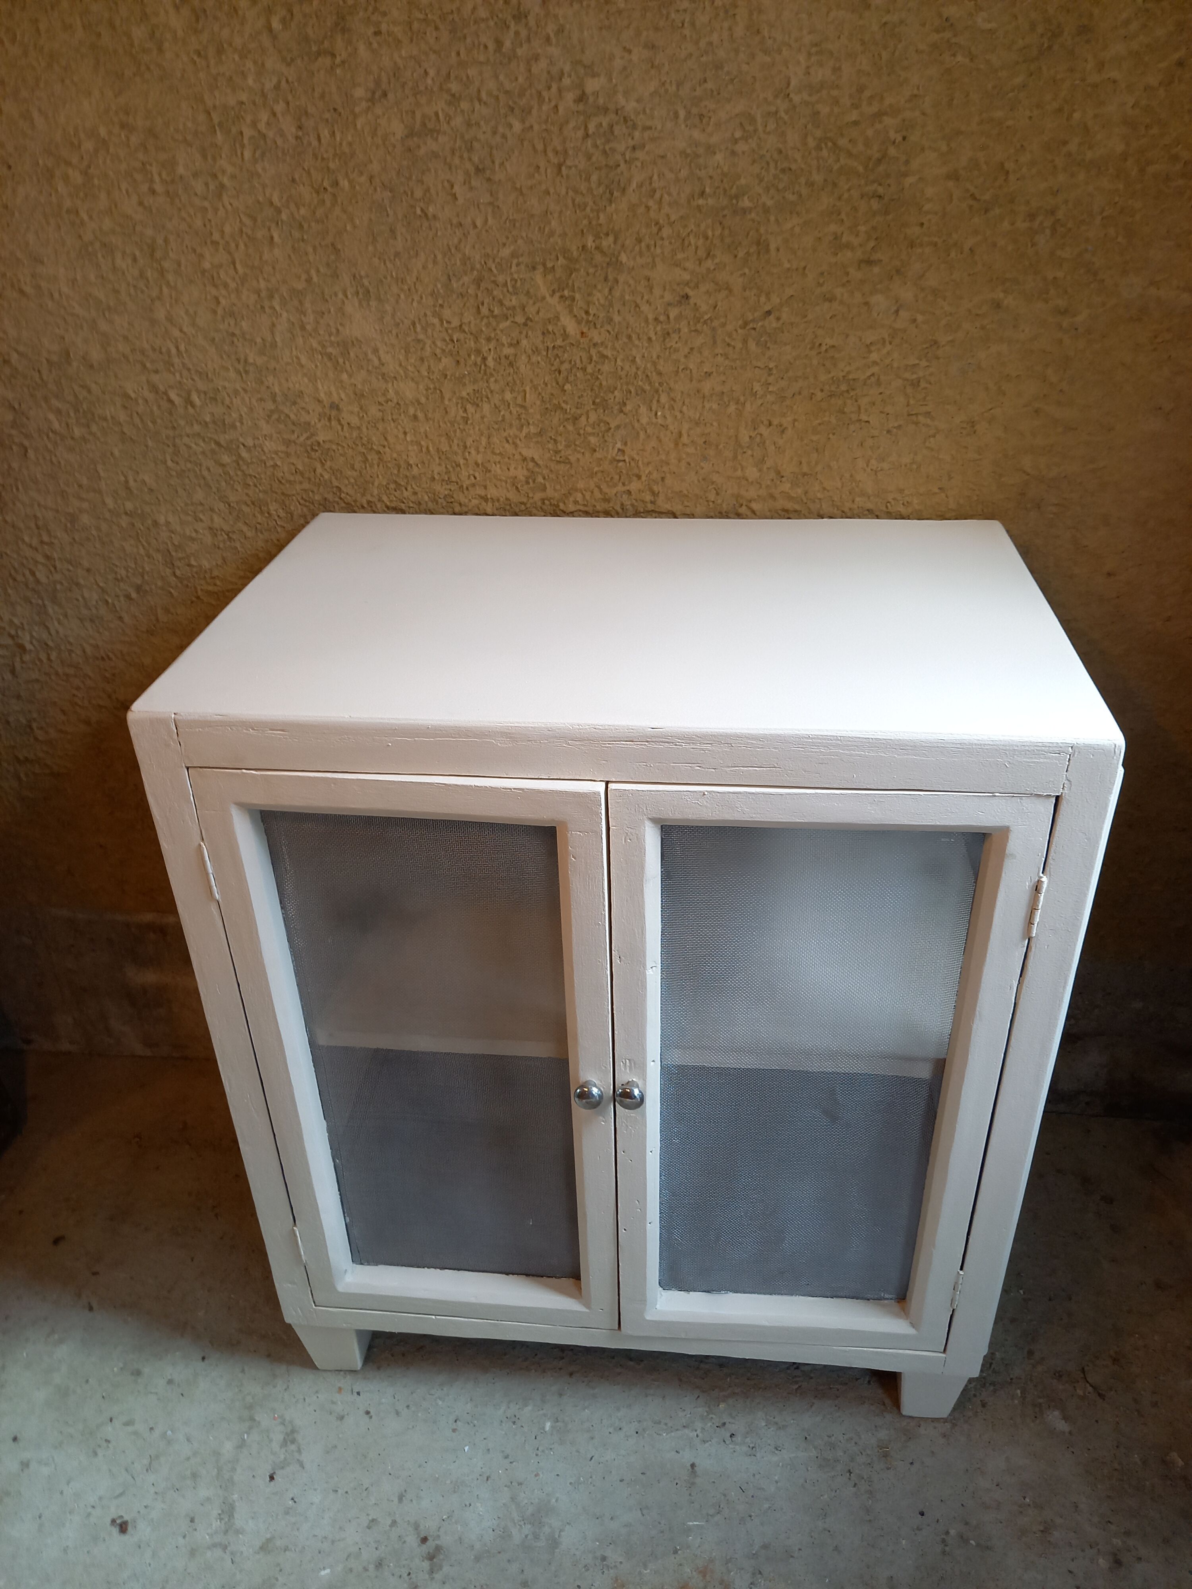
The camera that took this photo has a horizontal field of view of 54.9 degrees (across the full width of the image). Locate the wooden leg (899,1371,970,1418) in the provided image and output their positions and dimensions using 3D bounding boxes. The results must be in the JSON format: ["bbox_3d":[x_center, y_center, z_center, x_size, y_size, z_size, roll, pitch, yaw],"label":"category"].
[{"bbox_3d":[0.308,0.533,1.069,0.061,0.066,0.057,2,31,6],"label":"wooden leg"}]

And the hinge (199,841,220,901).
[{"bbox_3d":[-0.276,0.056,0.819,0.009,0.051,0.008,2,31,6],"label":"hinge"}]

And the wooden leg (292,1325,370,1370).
[{"bbox_3d":[-0.254,0.523,1.136,0.063,0.067,0.057,2,31,6],"label":"wooden leg"}]

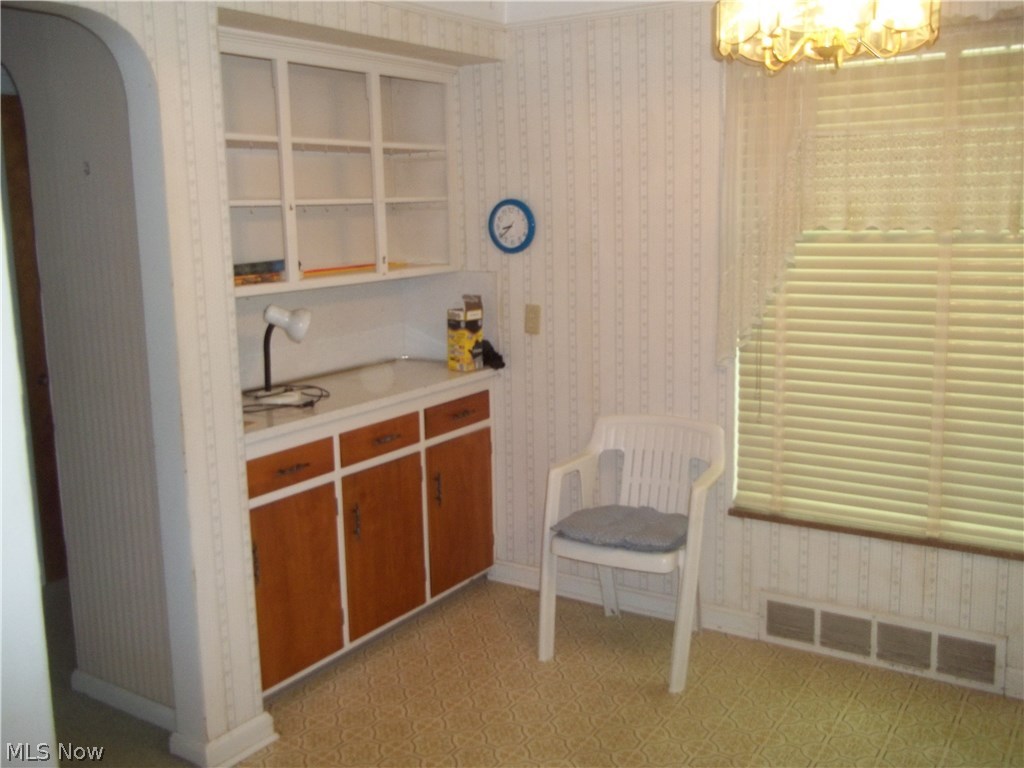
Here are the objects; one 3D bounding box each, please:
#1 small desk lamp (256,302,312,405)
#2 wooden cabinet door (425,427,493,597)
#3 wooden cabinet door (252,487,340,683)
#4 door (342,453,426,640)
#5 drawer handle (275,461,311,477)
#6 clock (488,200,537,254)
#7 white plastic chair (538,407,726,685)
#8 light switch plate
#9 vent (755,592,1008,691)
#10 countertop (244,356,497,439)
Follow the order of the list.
[{"bbox_3d":[-0.794,-0.112,3.291,0.190,0.310,0.140,-4,11,-17],"label":"small desk lamp"},{"bbox_3d":[-0.198,0.492,3.703,0.022,0.579,0.420,5,12,33],"label":"wooden cabinet door"},{"bbox_3d":[-0.682,0.632,2.969,0.022,0.579,0.405,5,12,33],"label":"wooden cabinet door"},{"bbox_3d":[-0.442,0.562,3.334,0.022,0.579,0.415,5,12,33],"label":"door"},{"bbox_3d":[-0.671,0.262,2.904,0.025,0.028,0.132,5,12,33],"label":"drawer handle"},{"bbox_3d":[-0.002,-0.608,3.658,0.212,0.212,0.040,5,12,33],"label":"clock"},{"bbox_3d":[0.434,0.546,3.263,0.550,0.800,0.520,4,12,29],"label":"white plastic chair"},{"bbox_3d":[0.082,-0.252,3.687,0.070,0.115,0.012,5,12,33],"label":"light switch plate"},{"bbox_3d":[1.205,0.856,3.150,0.775,0.193,0.024,5,12,33],"label":"vent"},{"bbox_3d":[-0.654,0.042,3.393,0.531,0.036,1.390,5,12,33],"label":"countertop"}]

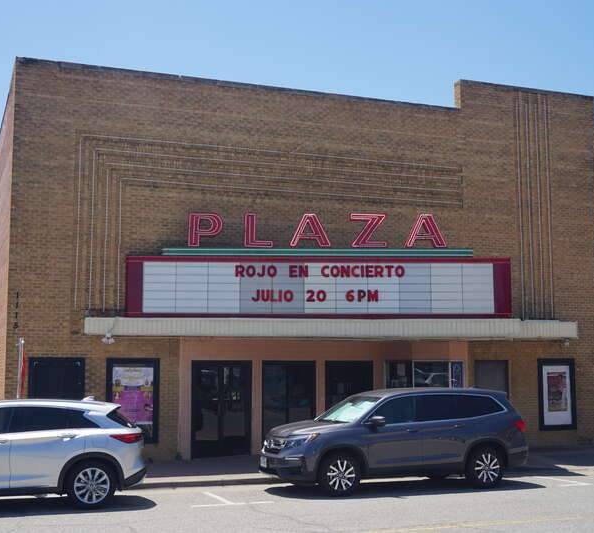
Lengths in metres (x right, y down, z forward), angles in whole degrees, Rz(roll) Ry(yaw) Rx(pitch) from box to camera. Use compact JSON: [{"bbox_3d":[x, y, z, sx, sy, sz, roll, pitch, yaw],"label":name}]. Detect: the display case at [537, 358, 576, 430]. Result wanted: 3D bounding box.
[{"bbox_3d":[6.678,3.284,22.197,1.145,1.824,0.120,2,-7,-20],"label":"display case"}]

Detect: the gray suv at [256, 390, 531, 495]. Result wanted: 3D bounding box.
[{"bbox_3d":[1.798,3.074,15.787,4.990,1.790,2.000,2,-7,-21],"label":"gray suv"}]

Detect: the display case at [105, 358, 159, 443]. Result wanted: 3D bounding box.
[{"bbox_3d":[-3.489,2.860,18.422,1.138,1.798,0.120,2,-7,-20],"label":"display case"}]

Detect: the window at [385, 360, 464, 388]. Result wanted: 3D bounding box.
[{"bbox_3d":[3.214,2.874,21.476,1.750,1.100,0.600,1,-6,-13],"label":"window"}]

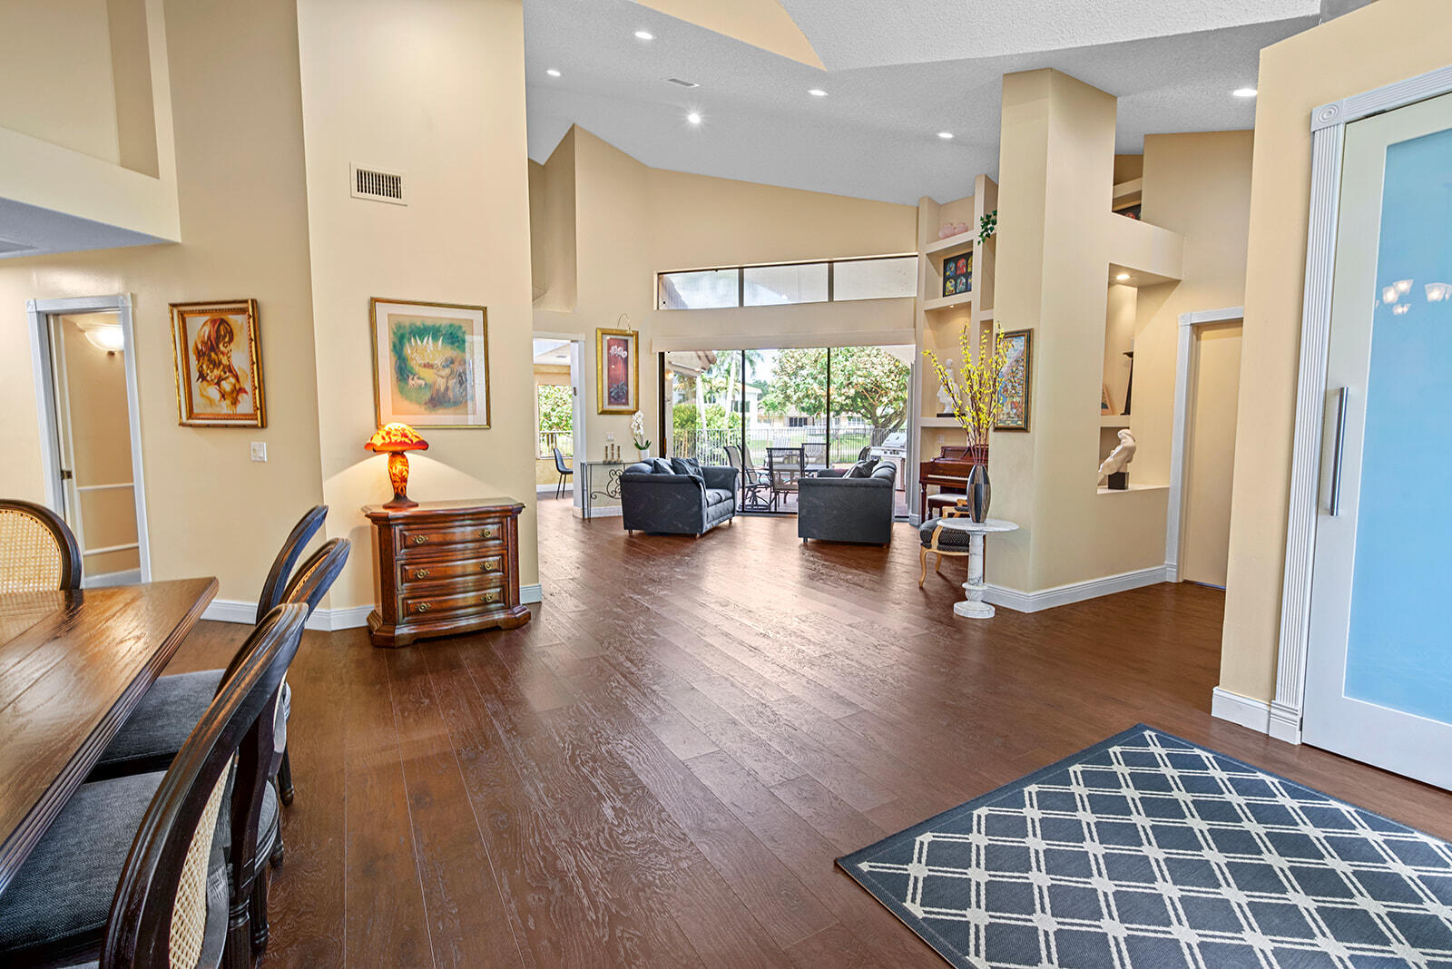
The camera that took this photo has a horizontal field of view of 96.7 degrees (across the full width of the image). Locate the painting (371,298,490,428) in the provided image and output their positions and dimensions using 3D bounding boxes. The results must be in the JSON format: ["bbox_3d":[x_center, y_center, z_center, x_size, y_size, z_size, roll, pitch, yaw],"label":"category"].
[{"bbox_3d":[-1.874,-0.756,4.144,0.672,0.798,0.030,-3,6,-30],"label":"painting"}]

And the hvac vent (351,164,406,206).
[{"bbox_3d":[-2.093,-1.810,3.891,0.300,0.196,0.020,-3,6,-30],"label":"hvac vent"}]

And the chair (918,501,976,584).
[{"bbox_3d":[1.930,0.308,5.116,0.640,0.950,0.660,3,6,30],"label":"chair"}]

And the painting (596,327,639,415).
[{"bbox_3d":[-1.498,-1.566,9.040,0.610,1.165,0.045,-3,6,-30],"label":"painting"}]

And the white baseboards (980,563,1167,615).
[{"bbox_3d":[2.675,0.735,4.872,1.790,0.140,0.360,-3,6,-30],"label":"white baseboards"}]

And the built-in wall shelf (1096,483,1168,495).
[{"bbox_3d":[2.986,0.050,4.984,1.000,0.035,0.340,-3,6,-30],"label":"built-in wall shelf"}]

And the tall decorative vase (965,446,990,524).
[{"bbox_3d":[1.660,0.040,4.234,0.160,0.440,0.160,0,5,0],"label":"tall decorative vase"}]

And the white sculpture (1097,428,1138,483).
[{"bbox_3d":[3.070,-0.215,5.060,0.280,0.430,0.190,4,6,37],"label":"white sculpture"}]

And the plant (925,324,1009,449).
[{"bbox_3d":[1.636,-0.647,4.381,0.560,0.870,0.480,2,5,20],"label":"plant"}]

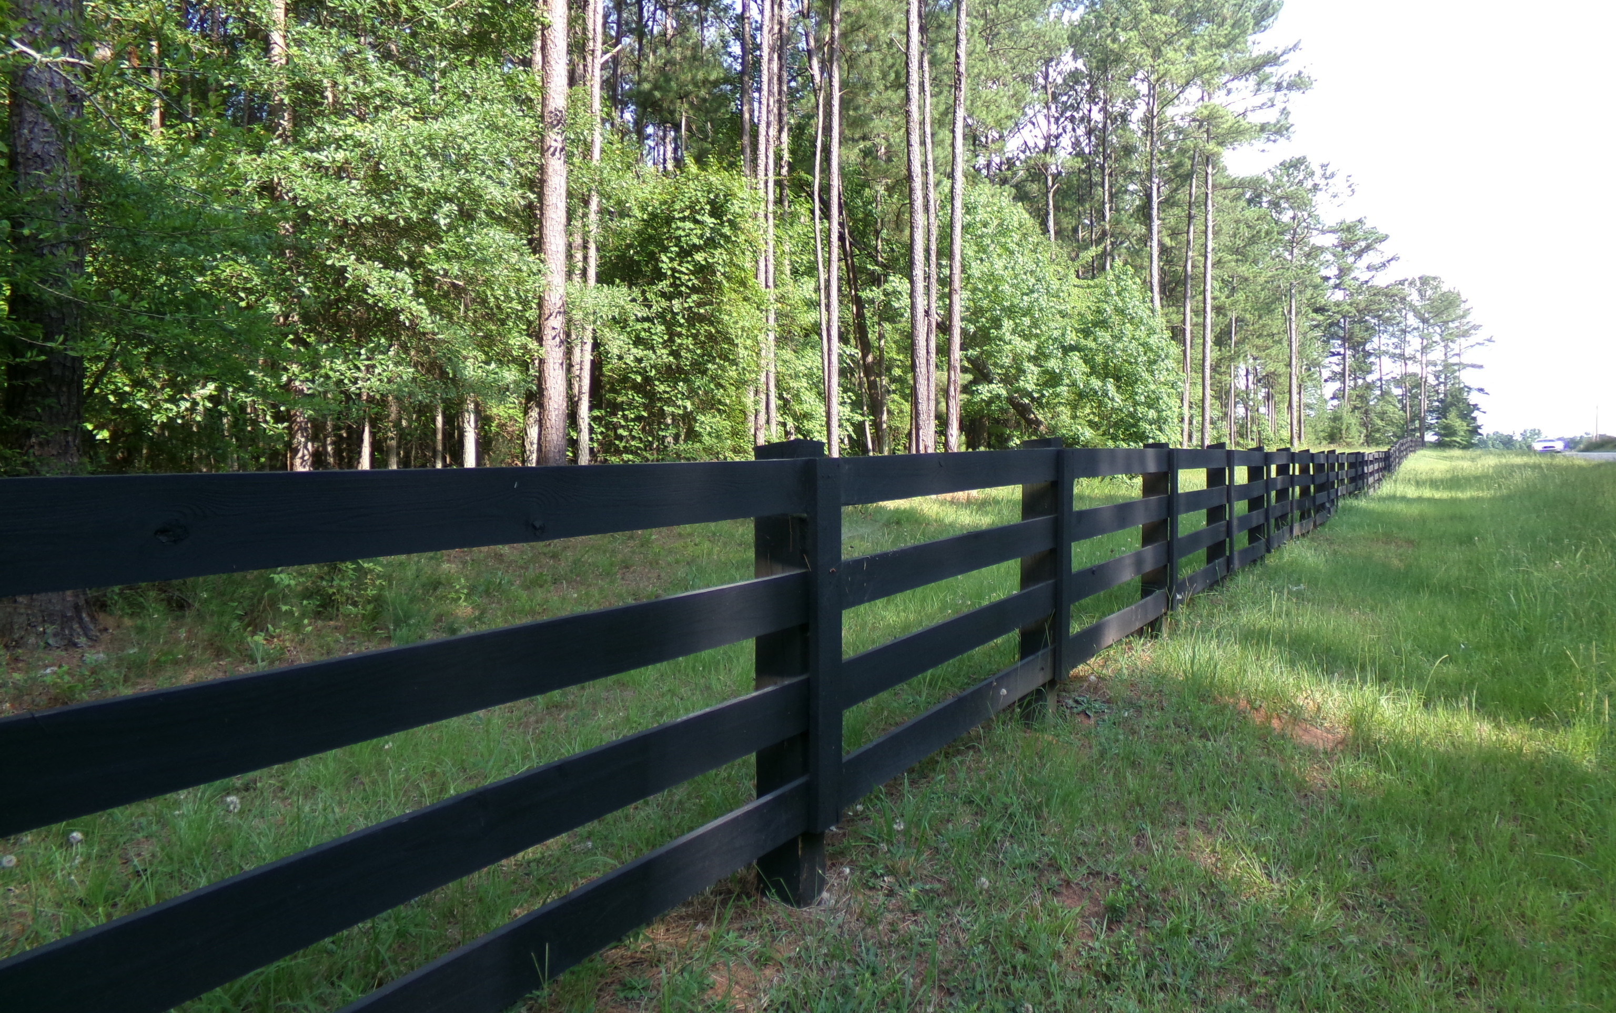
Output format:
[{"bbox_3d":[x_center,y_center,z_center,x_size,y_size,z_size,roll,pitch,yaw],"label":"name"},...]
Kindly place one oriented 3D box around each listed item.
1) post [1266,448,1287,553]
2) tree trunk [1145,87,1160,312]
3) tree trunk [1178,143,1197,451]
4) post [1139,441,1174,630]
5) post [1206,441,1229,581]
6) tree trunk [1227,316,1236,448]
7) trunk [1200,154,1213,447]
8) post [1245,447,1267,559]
[{"bbox_3d":[5.781,-0.093,13.700,0.140,1.230,0.140,2,4,29],"label":"post"},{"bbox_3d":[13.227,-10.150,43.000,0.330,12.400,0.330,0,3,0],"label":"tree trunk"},{"bbox_3d":[16.986,-9.042,50.000,0.340,14.000,0.340,0,3,0],"label":"tree trunk"},{"bbox_3d":[2.352,0.208,7.550,0.140,1.290,0.140,2,4,29],"label":"post"},{"bbox_3d":[3.543,0.077,9.700,0.140,1.270,0.140,2,4,29],"label":"post"},{"bbox_3d":[22.682,-6.524,60.000,0.280,7.700,0.280,0,3,0],"label":"tree trunk"},{"bbox_3d":[17.419,-8.806,49.000,0.340,13.500,0.340,0,3,0],"label":"trunk"},{"bbox_3d":[4.733,-0.007,11.800,0.140,1.250,0.140,2,4,29],"label":"post"}]

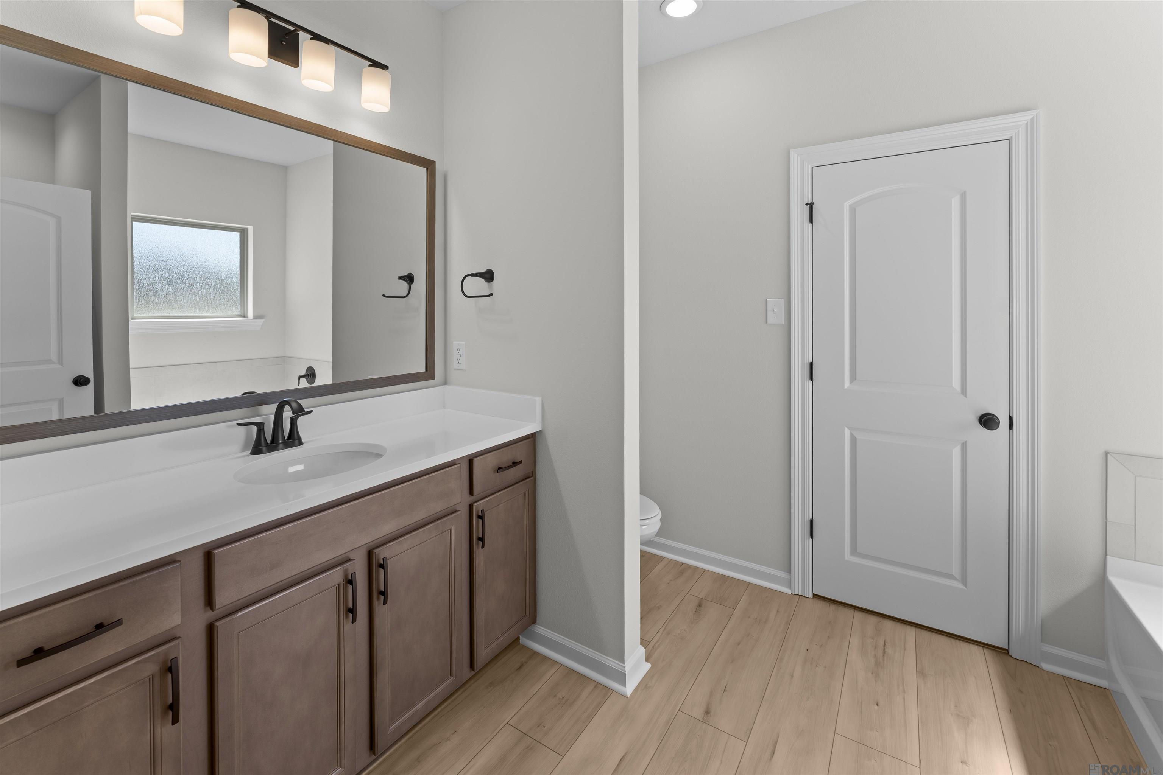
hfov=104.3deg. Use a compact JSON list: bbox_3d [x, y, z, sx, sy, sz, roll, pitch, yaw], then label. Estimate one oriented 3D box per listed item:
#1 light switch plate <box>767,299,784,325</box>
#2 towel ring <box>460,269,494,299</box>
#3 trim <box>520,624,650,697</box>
[{"bbox_3d":[0.955,-0.373,2.229,0.079,0.123,0.018,5,8,33],"label":"light switch plate"},{"bbox_3d":[-0.428,-0.449,1.958,0.190,0.120,0.085,5,8,33],"label":"towel ring"},{"bbox_3d":[0.009,1.008,1.790,0.490,0.087,0.174,5,8,33],"label":"trim"}]

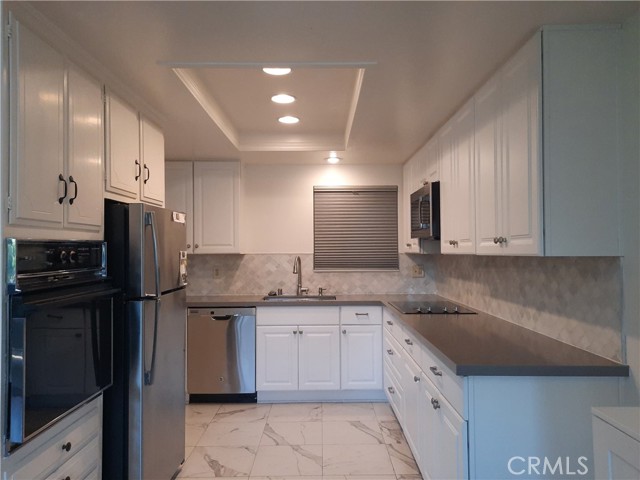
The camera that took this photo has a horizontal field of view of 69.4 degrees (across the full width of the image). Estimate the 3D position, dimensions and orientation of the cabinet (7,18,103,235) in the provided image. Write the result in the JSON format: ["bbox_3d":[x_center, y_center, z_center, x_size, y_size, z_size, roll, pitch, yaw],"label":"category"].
[{"bbox_3d":[-1.355,-0.409,1.927,0.575,0.760,0.694,0,-1,0],"label":"cabinet"}]

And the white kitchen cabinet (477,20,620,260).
[{"bbox_3d":[1.028,-0.383,2.201,0.309,0.913,0.788,0,-1,0],"label":"white kitchen cabinet"}]

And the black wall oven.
[{"bbox_3d":[-1.228,0.352,1.818,0.600,0.695,0.680,0,-1,0],"label":"black wall oven"}]

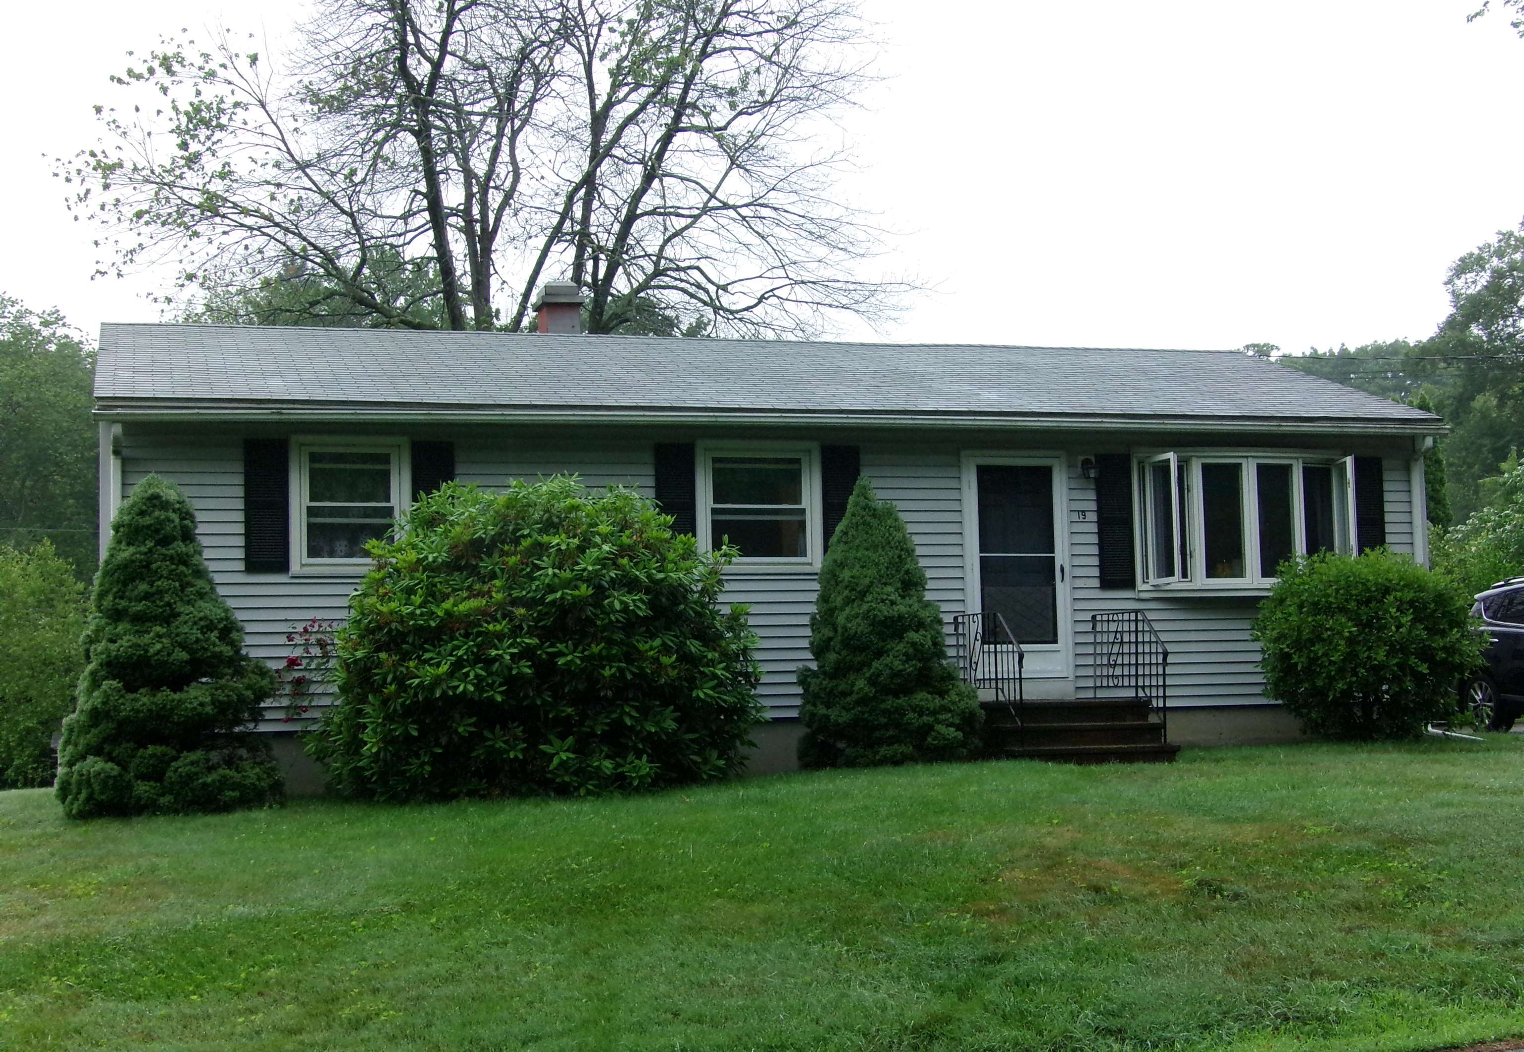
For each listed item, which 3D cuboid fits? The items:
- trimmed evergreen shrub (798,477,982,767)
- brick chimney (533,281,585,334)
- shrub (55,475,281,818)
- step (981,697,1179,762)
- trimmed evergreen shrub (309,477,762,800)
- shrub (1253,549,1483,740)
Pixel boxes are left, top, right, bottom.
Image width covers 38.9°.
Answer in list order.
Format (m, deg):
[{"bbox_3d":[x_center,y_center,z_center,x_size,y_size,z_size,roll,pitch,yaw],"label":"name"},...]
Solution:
[{"bbox_3d":[1.085,0.843,18.276,1.540,2.476,1.520,-1,-5,0],"label":"trimmed evergreen shrub"},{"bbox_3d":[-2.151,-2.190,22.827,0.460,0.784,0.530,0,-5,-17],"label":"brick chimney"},{"bbox_3d":[-4.531,0.915,16.437,1.700,2.578,1.680,0,-5,-17],"label":"shrub"},{"bbox_3d":[2.579,1.817,18.835,1.580,0.530,1.550,0,-5,-17],"label":"step"},{"bbox_3d":[-1.785,0.897,17.021,3.550,2.530,2.500,0,-5,-17],"label":"trimmed evergreen shrub"},{"bbox_3d":[5.479,1.105,19.500,2.030,1.751,1.900,0,-5,-17],"label":"shrub"}]

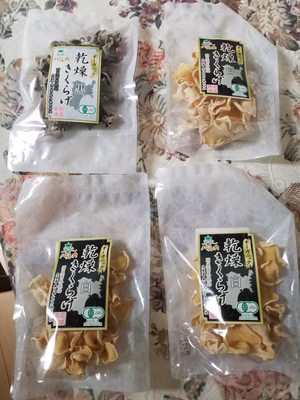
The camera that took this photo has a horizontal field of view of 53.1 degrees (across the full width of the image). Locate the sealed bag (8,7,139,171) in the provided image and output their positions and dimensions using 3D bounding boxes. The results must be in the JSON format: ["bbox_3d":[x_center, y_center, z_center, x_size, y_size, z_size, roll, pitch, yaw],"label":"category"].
[{"bbox_3d":[-0.087,-0.139,0.355,0.146,0.030,0.219,0,76,0],"label":"sealed bag"}]

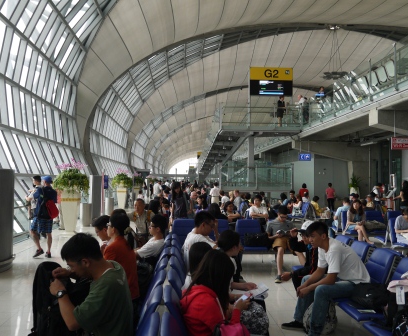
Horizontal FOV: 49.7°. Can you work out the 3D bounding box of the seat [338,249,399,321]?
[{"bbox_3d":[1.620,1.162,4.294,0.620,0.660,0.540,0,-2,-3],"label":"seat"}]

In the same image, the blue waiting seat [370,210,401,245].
[{"bbox_3d":[3.919,1.440,9.444,0.550,0.900,0.680,0,-2,-3],"label":"blue waiting seat"}]

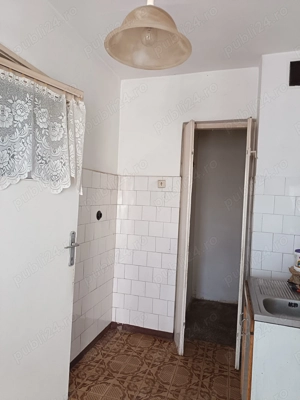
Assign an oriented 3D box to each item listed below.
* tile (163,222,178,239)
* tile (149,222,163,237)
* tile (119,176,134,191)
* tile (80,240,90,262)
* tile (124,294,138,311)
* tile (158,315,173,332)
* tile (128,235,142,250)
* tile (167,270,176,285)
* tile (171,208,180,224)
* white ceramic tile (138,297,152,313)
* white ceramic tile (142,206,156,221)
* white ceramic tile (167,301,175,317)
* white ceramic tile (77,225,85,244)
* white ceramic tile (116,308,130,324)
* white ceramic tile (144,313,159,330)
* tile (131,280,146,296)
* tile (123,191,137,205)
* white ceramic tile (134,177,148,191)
[{"bbox_3d":[0.209,0.303,2.721,0.150,0.150,0.010,2,0,16],"label":"tile"},{"bbox_3d":[0.059,0.288,2.717,0.150,0.150,0.010,3,1,17],"label":"tile"},{"bbox_3d":[-0.226,-0.172,2.803,0.150,0.150,0.010,2,0,17],"label":"tile"},{"bbox_3d":[-0.537,0.419,2.285,0.010,0.150,0.150,3,1,17],"label":"tile"},{"bbox_3d":[-0.188,1.027,2.794,0.150,0.150,0.010,3,1,17],"label":"tile"},{"bbox_3d":[0.153,1.200,2.707,0.150,0.150,0.010,2,1,17],"label":"tile"},{"bbox_3d":[-0.156,0.429,2.789,0.150,0.150,0.010,2,0,17],"label":"tile"},{"bbox_3d":[0.218,0.760,2.711,0.077,0.150,0.010,2,0,16],"label":"tile"},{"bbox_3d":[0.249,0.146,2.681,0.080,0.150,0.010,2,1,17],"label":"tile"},{"bbox_3d":[-0.046,1.041,2.769,0.150,0.150,0.010,2,1,17],"label":"white ceramic tile"},{"bbox_3d":[-0.006,0.136,2.759,0.150,0.150,0.010,2,1,17],"label":"white ceramic tile"},{"bbox_3d":[0.210,1.064,2.708,0.061,0.150,0.010,2,0,16],"label":"white ceramic tile"},{"bbox_3d":[-0.558,0.272,2.217,0.010,0.150,0.150,2,1,17],"label":"white ceramic tile"},{"bbox_3d":[-0.272,1.178,2.812,0.150,0.150,0.010,2,0,17],"label":"white ceramic tile"},{"bbox_3d":[0.011,1.187,2.732,0.150,0.150,0.010,3,1,17],"label":"white ceramic tile"},{"bbox_3d":[-0.116,0.881,2.772,0.150,0.150,0.010,2,0,17],"label":"tile"},{"bbox_3d":[-0.209,-0.023,2.810,0.150,0.150,0.010,2,0,17],"label":"tile"},{"bbox_3d":[-0.081,-0.165,2.813,0.150,0.150,0.010,2,0,16],"label":"white ceramic tile"}]

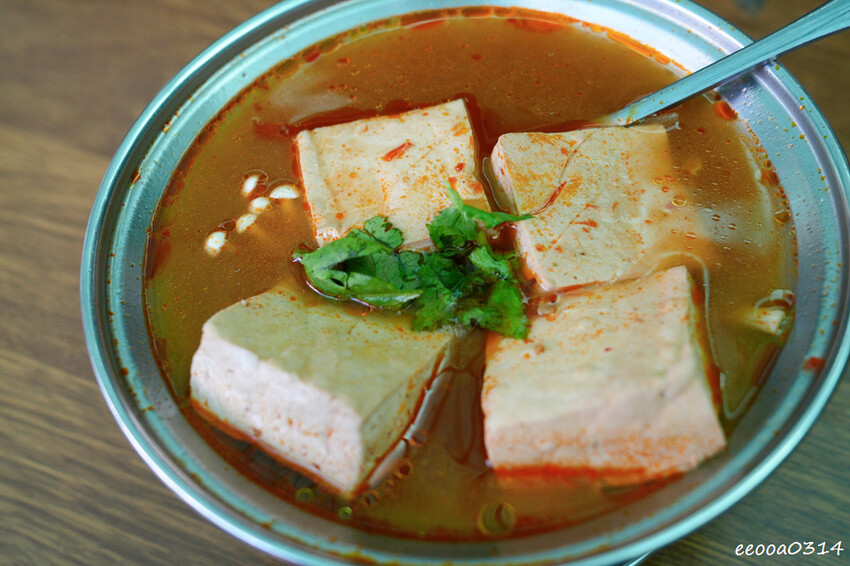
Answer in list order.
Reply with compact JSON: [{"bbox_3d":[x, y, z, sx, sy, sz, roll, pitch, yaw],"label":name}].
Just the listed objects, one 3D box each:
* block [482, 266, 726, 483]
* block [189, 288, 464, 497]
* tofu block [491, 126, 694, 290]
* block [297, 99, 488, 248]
[{"bbox_3d":[0.049,0.028,0.258,0.054,0.029,0.048,-10,37,15],"label":"block"},{"bbox_3d":[-0.028,0.026,0.264,0.055,0.029,0.045,20,32,23],"label":"block"},{"bbox_3d":[0.051,-0.019,0.295,0.050,0.029,0.049,-6,68,-12],"label":"tofu block"},{"bbox_3d":[-0.009,-0.027,0.308,0.053,0.029,0.049,-9,59,-3],"label":"block"}]

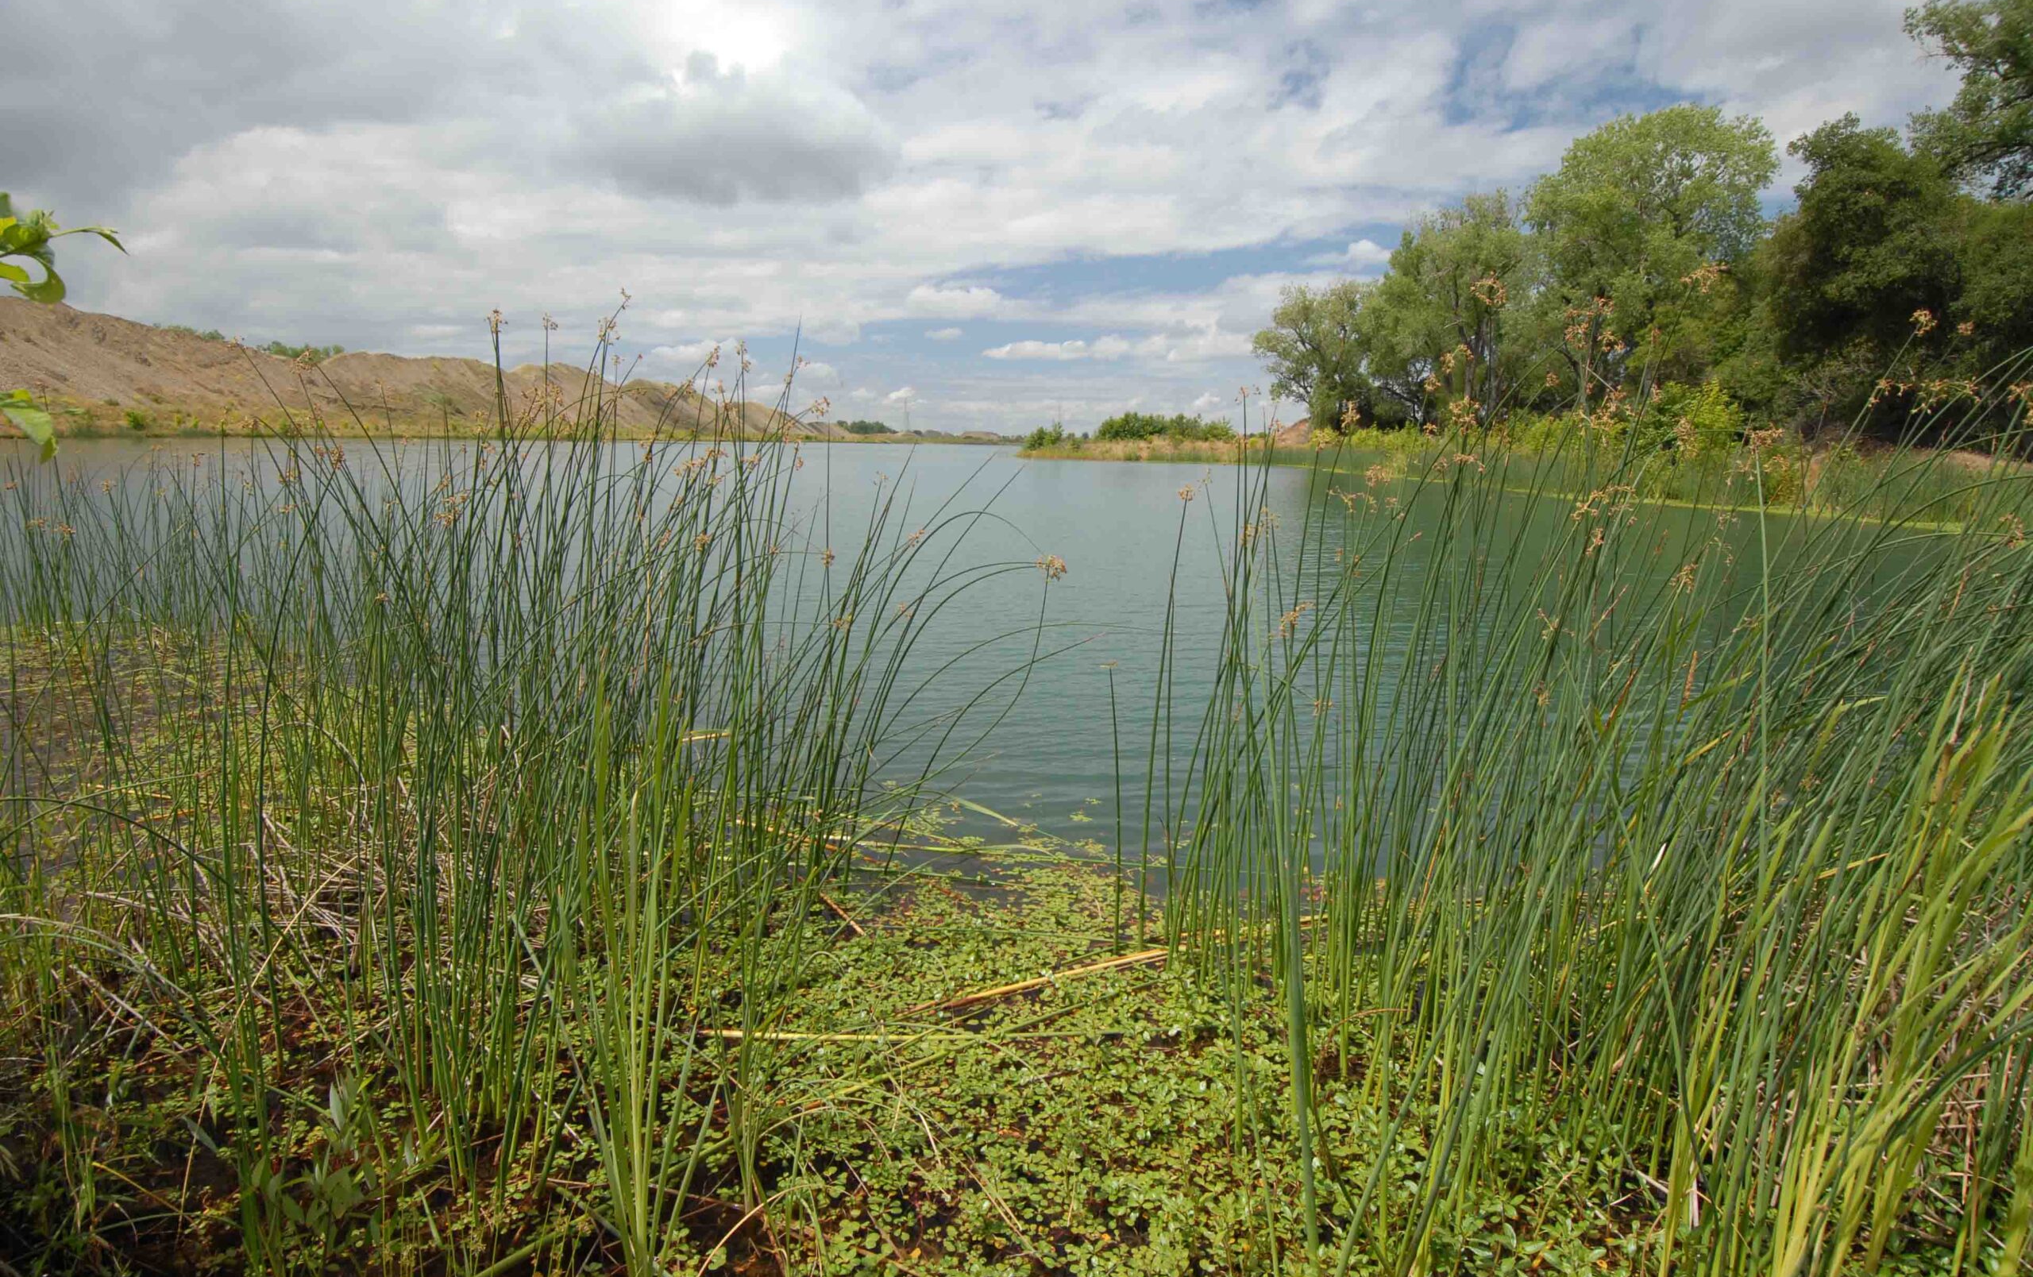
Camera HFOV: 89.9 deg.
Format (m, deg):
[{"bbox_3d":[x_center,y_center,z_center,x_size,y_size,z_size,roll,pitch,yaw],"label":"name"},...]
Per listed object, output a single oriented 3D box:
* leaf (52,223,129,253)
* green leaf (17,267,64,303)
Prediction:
[{"bbox_3d":[-1.091,-0.472,1.200,0.080,0.036,0.035,0,11,0],"label":"leaf"},{"bbox_3d":[-1.151,-0.419,1.200,0.055,0.042,0.035,0,11,0],"label":"green leaf"}]

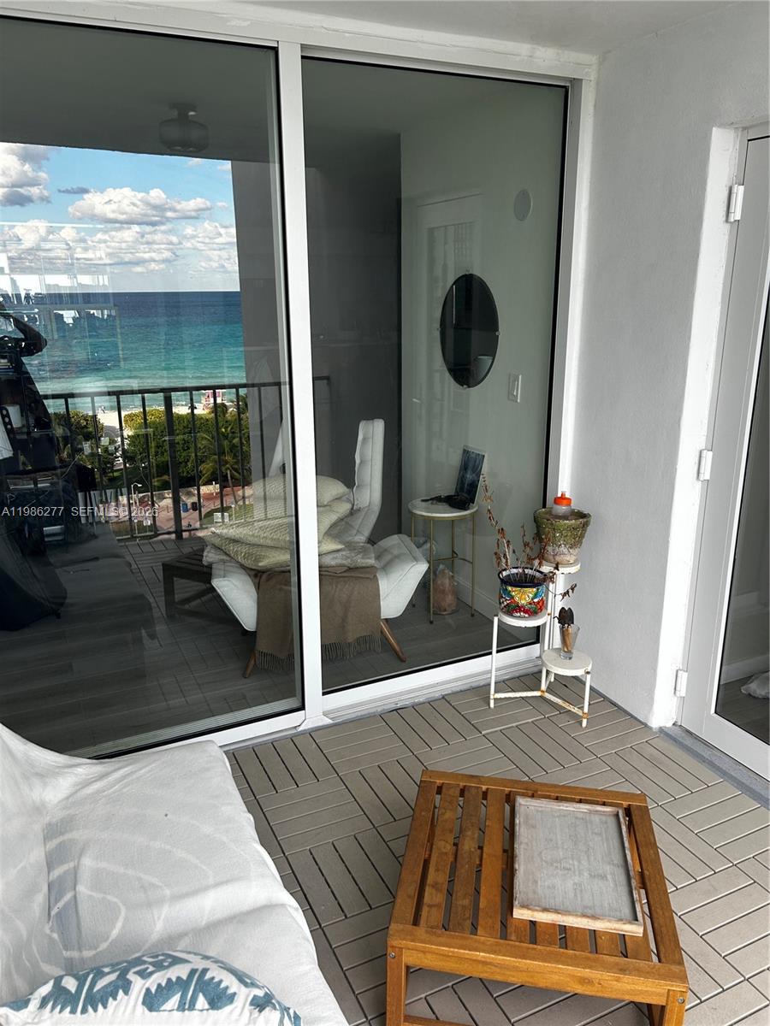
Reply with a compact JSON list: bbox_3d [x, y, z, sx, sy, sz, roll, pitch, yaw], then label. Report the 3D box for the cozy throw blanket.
[{"bbox_3d":[-0.319,0.426,3.501,0.554,0.433,0.282,-4,17,-11],"label":"cozy throw blanket"}]

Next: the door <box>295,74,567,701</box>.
[{"bbox_3d":[0.215,-0.419,2.983,1.080,2.310,0.080,-8,18,-24],"label":"door"}]

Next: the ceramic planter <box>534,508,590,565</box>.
[{"bbox_3d":[0.705,0.098,3.110,0.223,0.183,0.223,0,17,0],"label":"ceramic planter"}]

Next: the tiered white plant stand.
[{"bbox_3d":[0.668,0.495,3.153,0.390,0.611,0.378,6,18,22],"label":"tiered white plant stand"}]

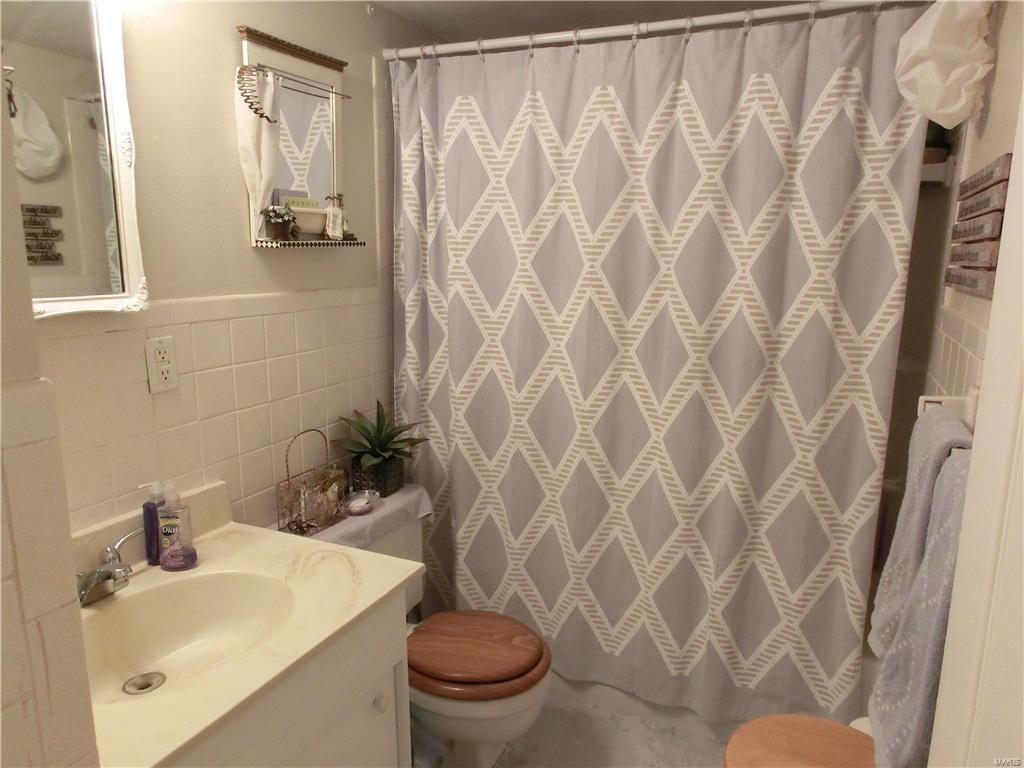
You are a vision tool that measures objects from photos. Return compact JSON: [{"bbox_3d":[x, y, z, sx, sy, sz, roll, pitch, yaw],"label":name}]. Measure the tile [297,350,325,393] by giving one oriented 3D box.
[{"bbox_3d":[-0.540,-0.034,1.913,0.009,0.108,0.108,6,12,24],"label":"tile"}]

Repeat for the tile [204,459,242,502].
[{"bbox_3d":[-0.683,0.235,1.669,0.010,0.108,0.108,5,12,24],"label":"tile"}]

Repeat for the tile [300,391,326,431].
[{"bbox_3d":[-0.549,0.074,1.962,0.010,0.109,0.109,5,12,24],"label":"tile"}]

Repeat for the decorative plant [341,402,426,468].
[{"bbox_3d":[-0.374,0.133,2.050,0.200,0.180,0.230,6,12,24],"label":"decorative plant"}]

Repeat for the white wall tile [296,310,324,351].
[{"bbox_3d":[-0.545,-0.142,1.902,0.010,0.108,0.108,5,12,24],"label":"white wall tile"}]

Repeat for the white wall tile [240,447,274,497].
[{"bbox_3d":[-0.642,0.220,1.784,0.010,0.109,0.109,5,12,24],"label":"white wall tile"}]

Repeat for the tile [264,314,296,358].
[{"bbox_3d":[-0.590,-0.124,1.804,0.010,0.108,0.108,5,12,24],"label":"tile"}]

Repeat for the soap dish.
[{"bbox_3d":[-0.405,0.328,1.925,0.095,0.038,0.115,5,12,24],"label":"soap dish"}]

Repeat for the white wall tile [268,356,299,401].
[{"bbox_3d":[-0.586,-0.015,1.815,0.009,0.108,0.108,6,12,24],"label":"white wall tile"}]

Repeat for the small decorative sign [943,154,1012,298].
[{"bbox_3d":[0.807,-0.261,1.245,0.013,0.213,0.505,6,12,24],"label":"small decorative sign"}]

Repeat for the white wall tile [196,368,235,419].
[{"bbox_3d":[-0.686,0.021,1.643,0.010,0.109,0.109,5,12,24],"label":"white wall tile"}]

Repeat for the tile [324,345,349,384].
[{"bbox_3d":[-0.500,-0.053,2.020,0.010,0.108,0.108,5,12,24],"label":"tile"}]

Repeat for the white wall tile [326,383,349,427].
[{"bbox_3d":[-0.503,0.056,2.061,0.010,0.109,0.109,5,12,24],"label":"white wall tile"}]

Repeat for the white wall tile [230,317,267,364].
[{"bbox_3d":[-0.631,-0.105,1.697,0.009,0.108,0.108,6,12,24],"label":"white wall tile"}]

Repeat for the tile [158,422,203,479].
[{"bbox_3d":[-0.728,0.145,1.551,0.010,0.108,0.108,5,12,24],"label":"tile"}]

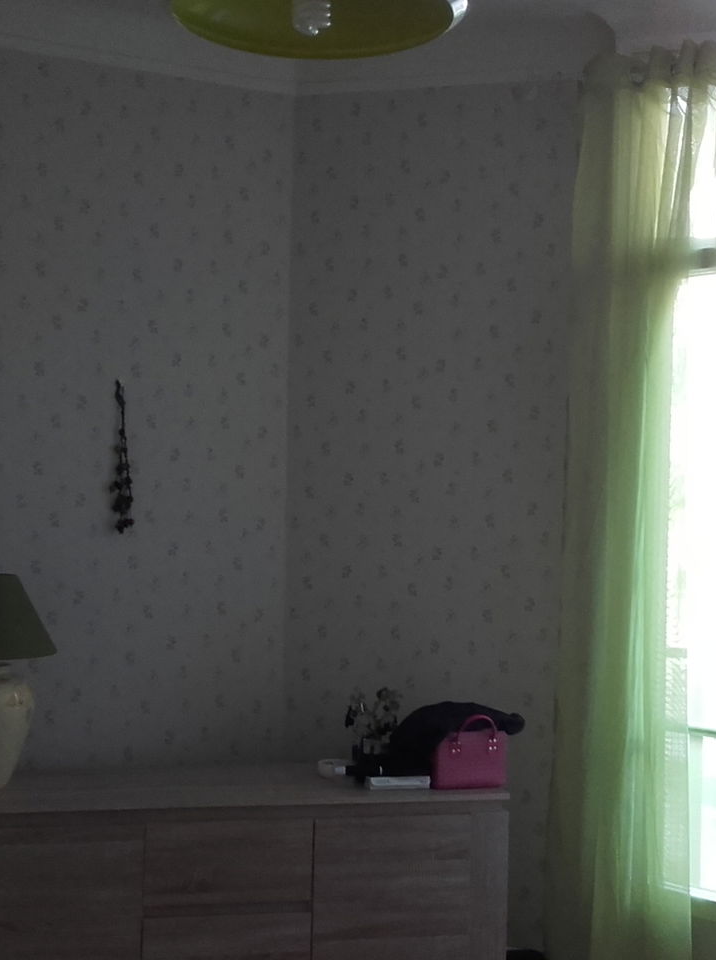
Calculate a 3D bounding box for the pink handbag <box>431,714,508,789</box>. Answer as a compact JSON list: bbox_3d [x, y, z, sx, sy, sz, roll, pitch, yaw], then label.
[{"bbox_3d":[0.279,0.684,3.395,0.183,0.178,0.085,1,0,-18],"label":"pink handbag"}]

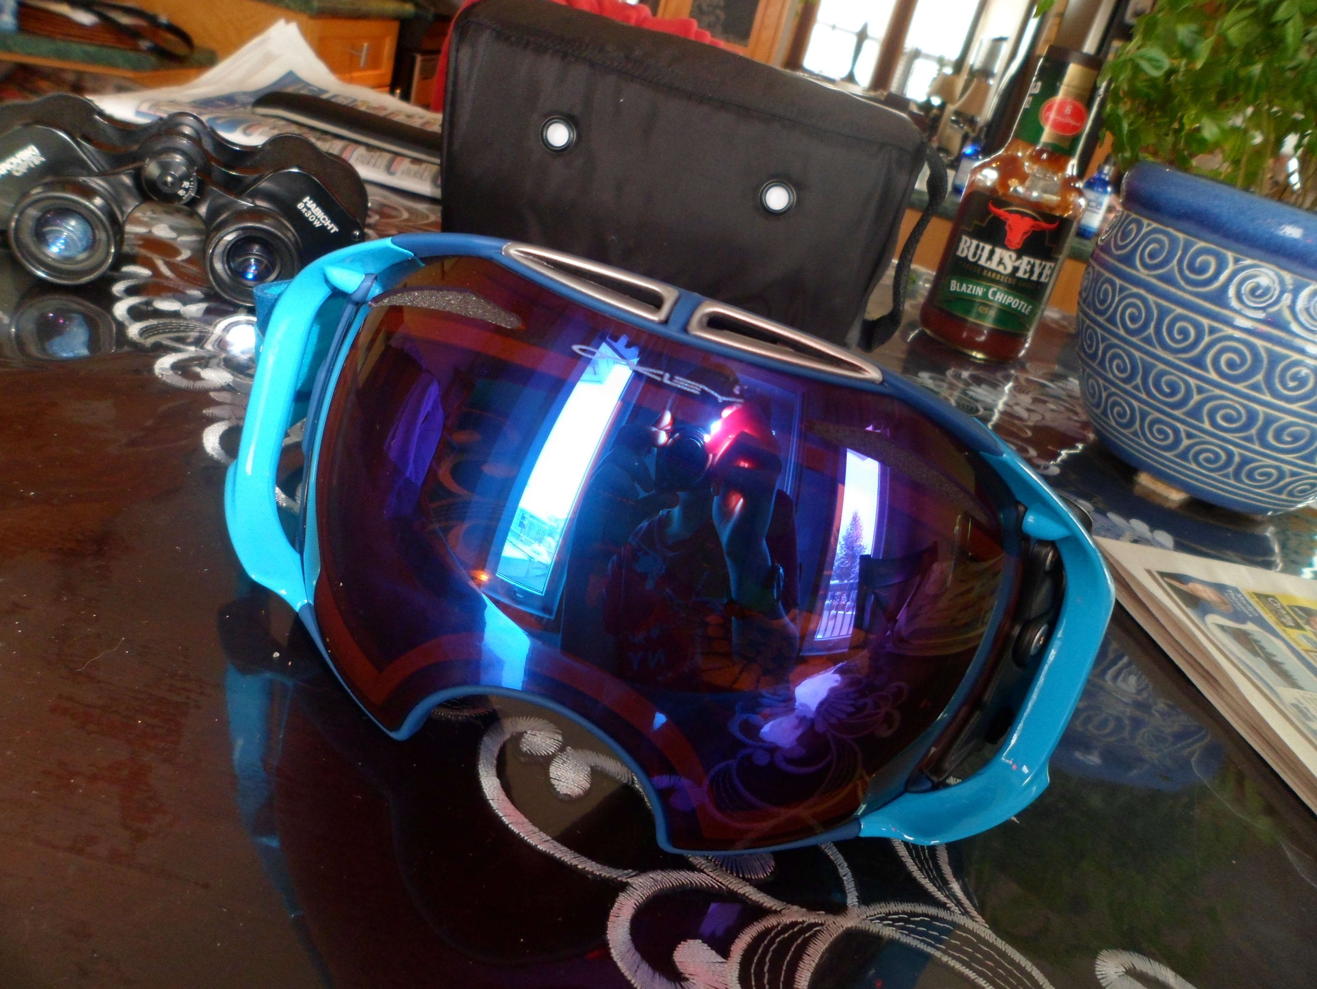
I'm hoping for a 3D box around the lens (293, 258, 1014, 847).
[{"bbox_3d":[-0.009,0.012,0.211,0.169,0.101,0.059,19,4,7],"label":"lens"}]

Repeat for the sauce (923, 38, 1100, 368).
[{"bbox_3d":[0.247,-0.192,0.661,0.077,0.189,0.063,20,24,10],"label":"sauce"}]

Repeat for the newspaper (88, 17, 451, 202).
[{"bbox_3d":[-0.234,-0.340,0.845,0.310,0.074,0.360,15,24,0],"label":"newspaper"}]

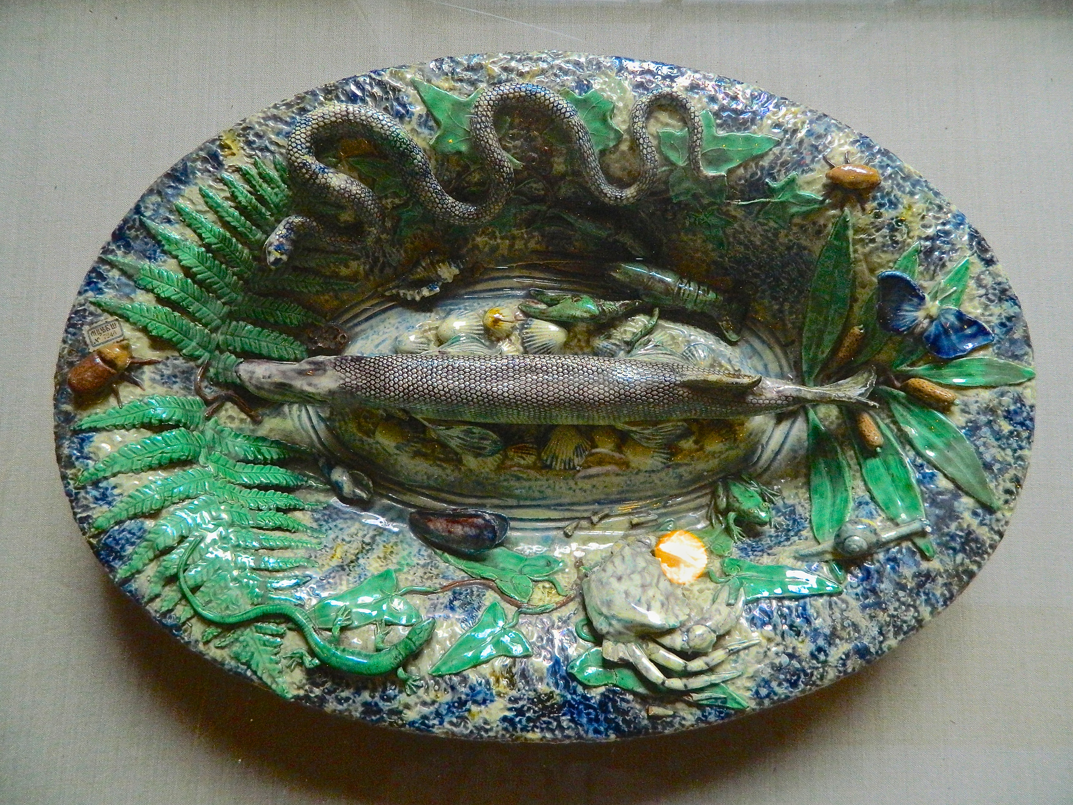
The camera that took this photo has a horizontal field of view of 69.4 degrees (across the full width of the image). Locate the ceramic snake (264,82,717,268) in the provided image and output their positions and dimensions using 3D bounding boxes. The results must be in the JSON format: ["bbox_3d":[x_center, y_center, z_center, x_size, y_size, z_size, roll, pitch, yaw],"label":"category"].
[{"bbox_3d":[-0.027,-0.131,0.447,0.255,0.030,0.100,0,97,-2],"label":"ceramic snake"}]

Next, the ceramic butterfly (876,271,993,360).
[{"bbox_3d":[0.242,-0.051,0.472,0.077,0.020,0.041,32,91,11],"label":"ceramic butterfly"}]

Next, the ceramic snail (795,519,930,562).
[{"bbox_3d":[0.168,0.072,0.405,0.068,0.021,0.022,-16,75,7],"label":"ceramic snail"}]

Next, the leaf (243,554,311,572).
[{"bbox_3d":[-0.136,0.084,0.407,0.037,0.006,0.009,8,74,-11],"label":"leaf"}]

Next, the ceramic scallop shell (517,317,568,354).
[{"bbox_3d":[0.003,-0.041,0.484,0.031,0.013,0.030,-11,83,-2],"label":"ceramic scallop shell"}]

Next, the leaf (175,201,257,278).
[{"bbox_3d":[-0.204,-0.104,0.492,0.064,0.009,0.014,43,85,-11],"label":"leaf"}]

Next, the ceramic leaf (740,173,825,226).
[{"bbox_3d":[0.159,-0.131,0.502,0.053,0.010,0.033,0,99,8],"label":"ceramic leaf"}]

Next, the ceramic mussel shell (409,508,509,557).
[{"bbox_3d":[-0.046,0.075,0.452,0.059,0.018,0.027,6,73,0],"label":"ceramic mussel shell"}]

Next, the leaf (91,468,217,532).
[{"bbox_3d":[-0.219,0.055,0.442,0.067,0.010,0.018,-28,83,-15],"label":"leaf"}]

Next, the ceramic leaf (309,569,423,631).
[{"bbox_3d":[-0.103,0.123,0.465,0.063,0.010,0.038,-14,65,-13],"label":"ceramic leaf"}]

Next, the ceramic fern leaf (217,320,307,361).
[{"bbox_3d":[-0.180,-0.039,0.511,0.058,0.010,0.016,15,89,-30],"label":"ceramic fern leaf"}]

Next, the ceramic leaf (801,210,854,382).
[{"bbox_3d":[0.179,-0.064,0.480,0.027,0.014,0.105,11,96,10],"label":"ceramic leaf"}]

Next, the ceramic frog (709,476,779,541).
[{"bbox_3d":[0.114,0.058,0.423,0.034,0.022,0.035,-47,65,0],"label":"ceramic frog"}]

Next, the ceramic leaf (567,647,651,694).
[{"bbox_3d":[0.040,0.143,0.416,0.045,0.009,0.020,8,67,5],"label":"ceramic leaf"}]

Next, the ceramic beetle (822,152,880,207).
[{"bbox_3d":[0.173,-0.122,0.427,0.030,0.014,0.031,10,91,8],"label":"ceramic beetle"}]

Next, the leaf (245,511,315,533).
[{"bbox_3d":[-0.146,0.068,0.440,0.041,0.006,0.011,14,66,-8],"label":"leaf"}]

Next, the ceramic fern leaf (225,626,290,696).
[{"bbox_3d":[-0.149,0.141,0.424,0.028,0.008,0.043,-31,80,-12],"label":"ceramic fern leaf"}]

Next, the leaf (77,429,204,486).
[{"bbox_3d":[-0.241,0.033,0.472,0.074,0.012,0.022,-22,87,-17],"label":"leaf"}]

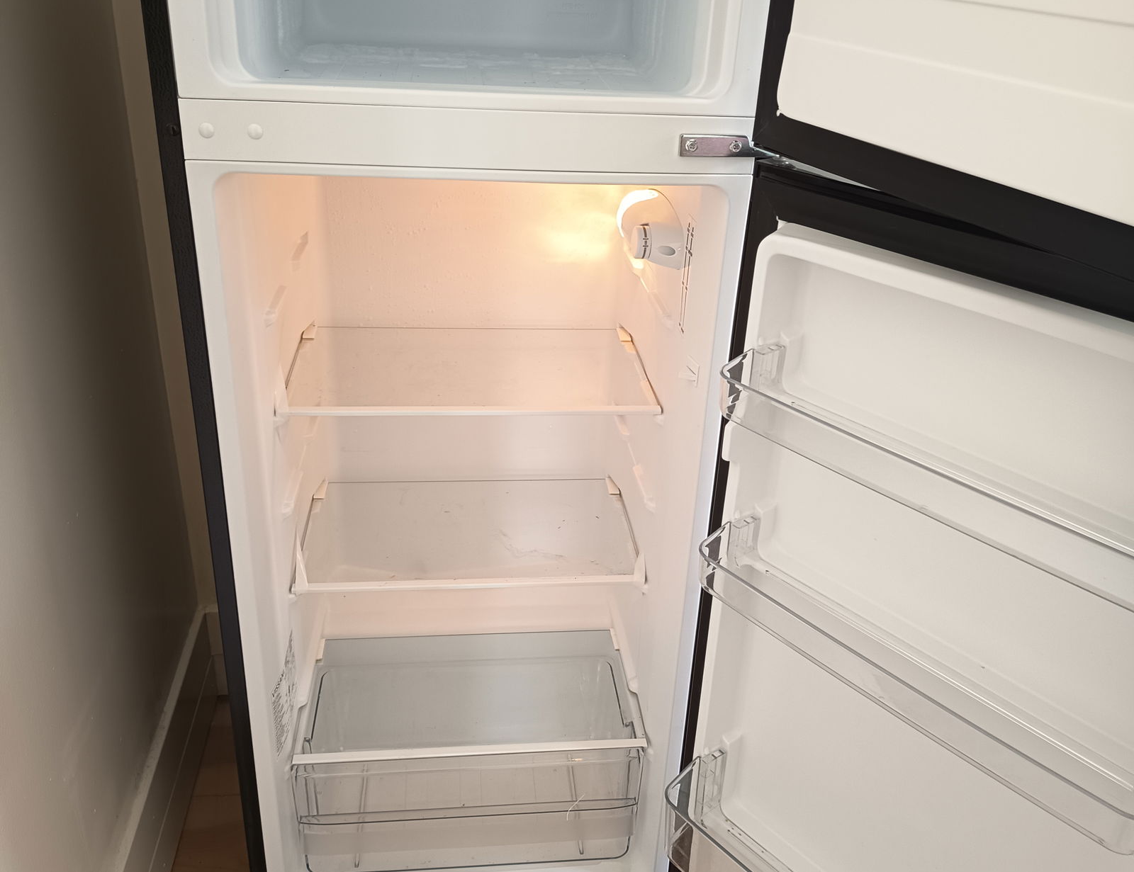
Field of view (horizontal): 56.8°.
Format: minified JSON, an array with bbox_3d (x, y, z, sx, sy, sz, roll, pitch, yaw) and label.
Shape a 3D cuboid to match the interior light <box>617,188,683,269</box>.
[{"bbox_3d":[0.088,-0.226,1.151,0.053,0.082,0.128,0,26,-7],"label":"interior light"}]

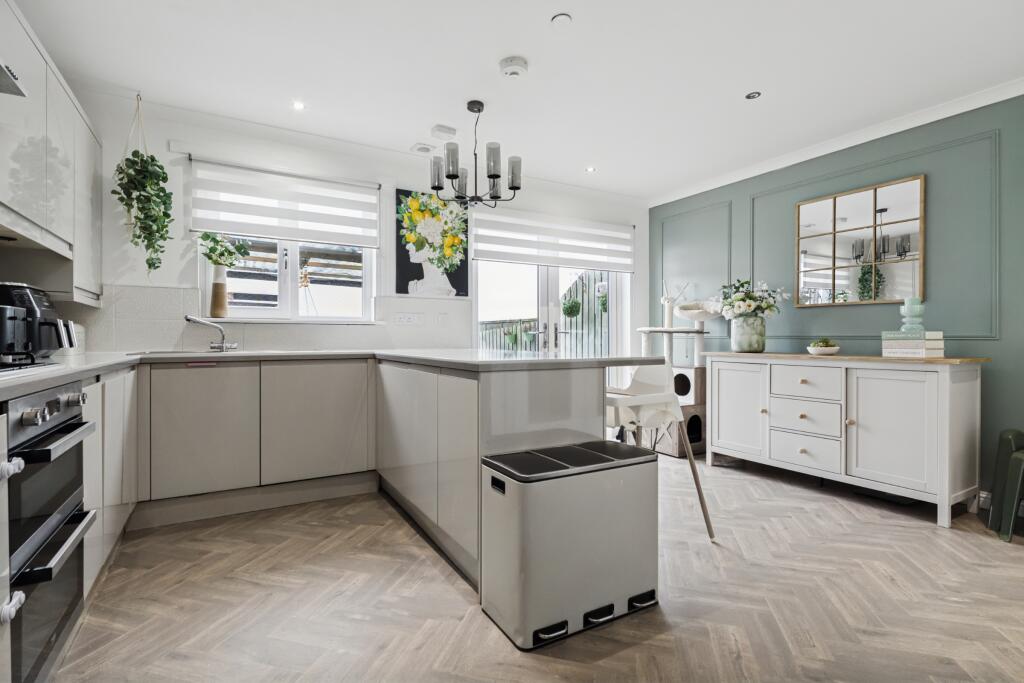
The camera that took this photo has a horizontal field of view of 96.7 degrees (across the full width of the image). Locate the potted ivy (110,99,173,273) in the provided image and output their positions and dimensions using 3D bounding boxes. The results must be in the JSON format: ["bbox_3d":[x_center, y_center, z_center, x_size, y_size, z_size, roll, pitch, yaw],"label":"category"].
[{"bbox_3d":[-2.206,-0.937,2.717,0.290,1.030,0.280,0,0,-31],"label":"potted ivy"}]

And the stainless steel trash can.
[{"bbox_3d":[0.229,0.719,1.727,0.605,0.578,0.285,0,0,-29],"label":"stainless steel trash can"}]

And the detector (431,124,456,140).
[{"bbox_3d":[-0.461,-1.420,3.085,0.145,0.042,0.105,0,0,-31],"label":"detector"}]

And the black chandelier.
[{"bbox_3d":[-0.225,-1.138,2.770,0.550,0.600,0.520,0,0,-5],"label":"black chandelier"}]

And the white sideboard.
[{"bbox_3d":[2.142,0.551,3.144,0.460,0.890,1.520,0,0,-31],"label":"white sideboard"}]

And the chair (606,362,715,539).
[{"bbox_3d":[0.612,0.552,2.368,0.610,0.900,0.570,0,0,-31],"label":"chair"}]

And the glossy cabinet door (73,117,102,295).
[{"bbox_3d":[-2.344,-0.722,2.506,0.022,0.890,0.600,0,0,-32],"label":"glossy cabinet door"}]

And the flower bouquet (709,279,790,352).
[{"bbox_3d":[1.877,-0.177,3.595,0.390,0.560,0.480,0,0,-31],"label":"flower bouquet"}]

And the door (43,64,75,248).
[{"bbox_3d":[-2.053,-0.811,2.056,0.022,0.679,0.395,0,0,-32],"label":"door"}]

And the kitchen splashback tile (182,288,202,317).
[{"bbox_3d":[-2.096,-0.252,2.979,0.095,0.190,0.010,0,0,-30],"label":"kitchen splashback tile"}]

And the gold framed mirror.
[{"bbox_3d":[2.394,-0.647,3.180,0.030,0.810,0.785,0,0,-31],"label":"gold framed mirror"}]

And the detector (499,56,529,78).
[{"bbox_3d":[0.013,-1.411,2.358,0.142,0.048,0.142,0,0,0],"label":"detector"}]

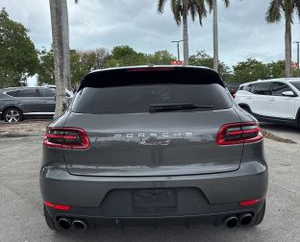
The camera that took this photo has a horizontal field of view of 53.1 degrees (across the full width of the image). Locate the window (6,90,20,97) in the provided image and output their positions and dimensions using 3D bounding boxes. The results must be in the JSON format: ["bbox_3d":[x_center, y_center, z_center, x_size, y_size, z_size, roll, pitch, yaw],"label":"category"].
[{"bbox_3d":[-5.453,-1.099,12.050,0.560,0.310,0.120,-1,6,0],"label":"window"}]

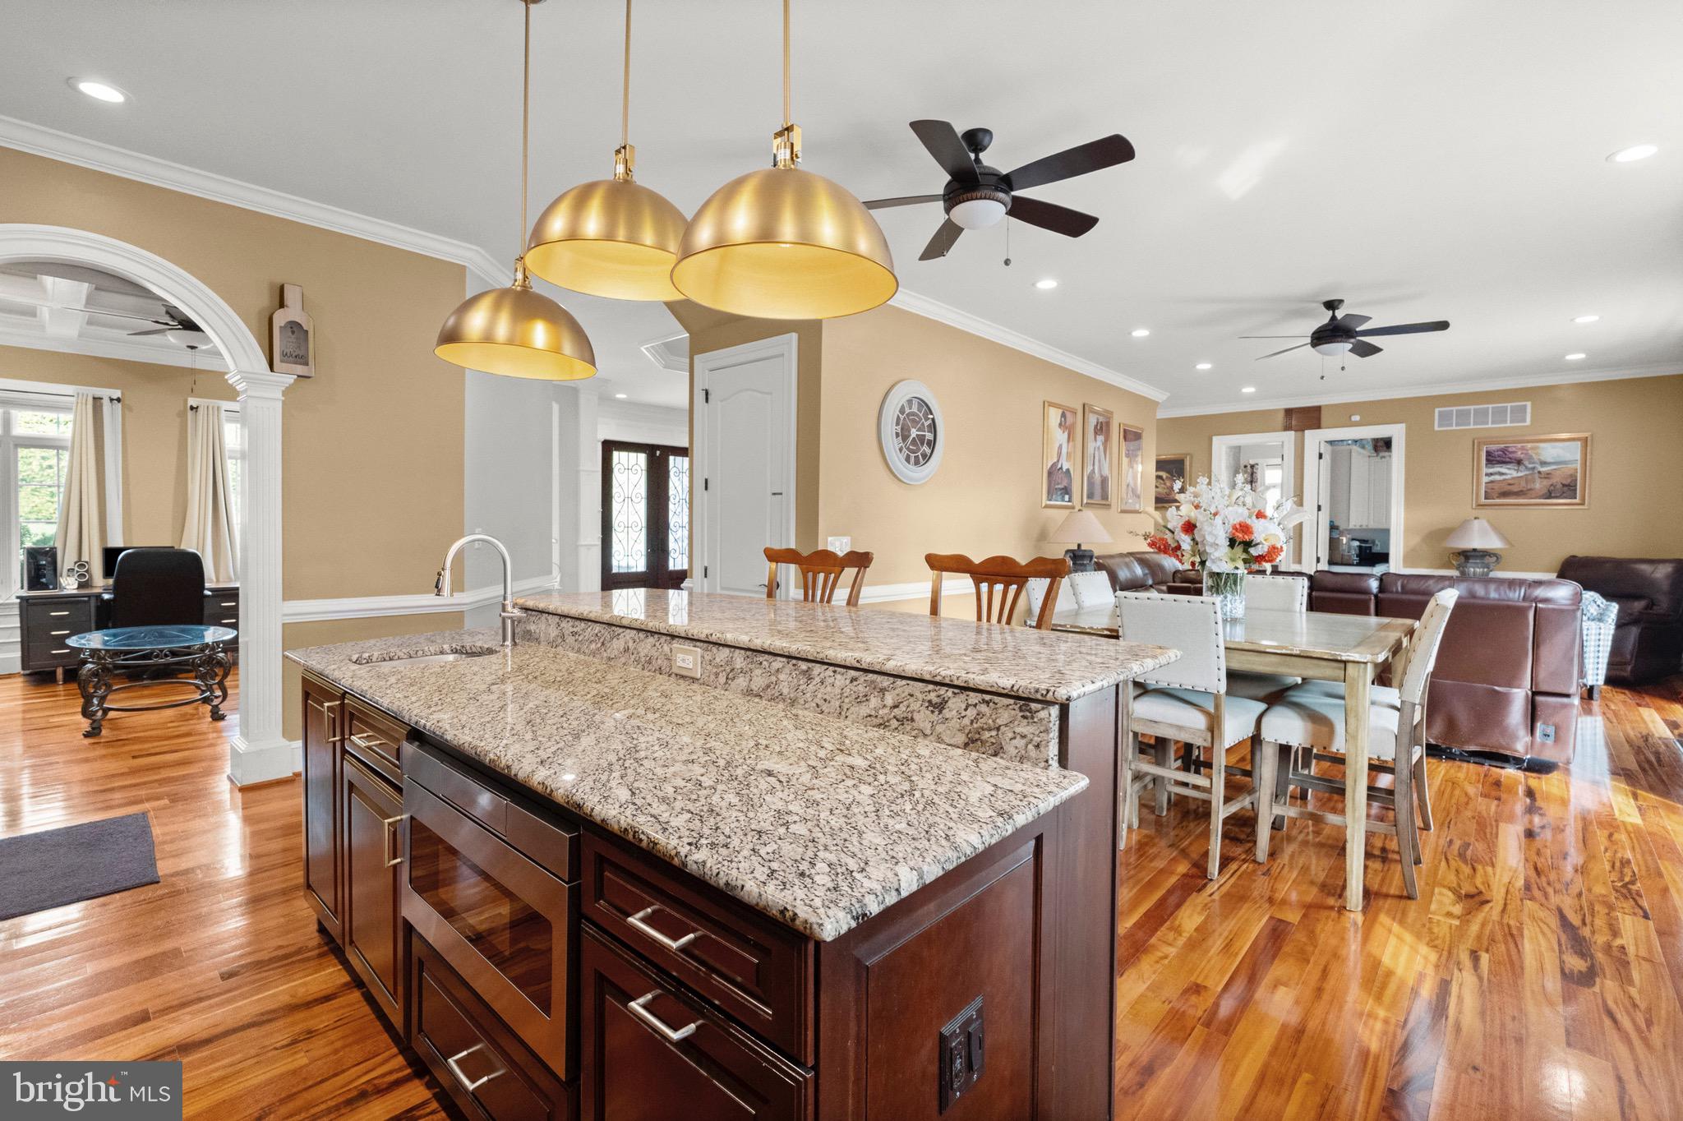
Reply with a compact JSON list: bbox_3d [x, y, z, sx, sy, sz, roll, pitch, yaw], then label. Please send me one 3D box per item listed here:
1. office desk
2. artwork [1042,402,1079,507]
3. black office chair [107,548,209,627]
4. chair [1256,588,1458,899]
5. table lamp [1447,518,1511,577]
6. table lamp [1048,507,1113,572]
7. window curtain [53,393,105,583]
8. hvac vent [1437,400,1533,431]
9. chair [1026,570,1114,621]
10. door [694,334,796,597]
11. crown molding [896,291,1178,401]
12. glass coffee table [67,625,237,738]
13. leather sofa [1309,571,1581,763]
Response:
[{"bbox_3d":[-6.150,0.626,6.628,0.700,0.750,1.530,3,3,42],"label":"office desk"},{"bbox_3d":[2.121,-0.999,7.255,0.039,0.987,0.690,3,3,42],"label":"artwork"},{"bbox_3d":[-5.888,0.457,6.446,0.680,1.110,0.670,3,3,42],"label":"black office chair"},{"bbox_3d":[2.060,0.688,2.998,0.600,1.070,0.460,3,3,42],"label":"chair"},{"bbox_3d":[6.739,-0.056,7.902,0.520,0.790,0.520,3,3,42],"label":"table lamp"},{"bbox_3d":[2.198,-0.069,6.865,0.520,0.790,0.520,3,3,42],"label":"table lamp"},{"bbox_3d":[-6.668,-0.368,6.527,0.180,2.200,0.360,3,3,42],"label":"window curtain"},{"bbox_3d":[7.118,-1.599,8.316,0.808,0.248,0.025,3,3,42],"label":"hvac vent"},{"bbox_3d":[1.647,0.634,4.204,0.590,1.070,0.460,3,3,42],"label":"chair"},{"bbox_3d":[-0.690,-0.200,5.353,1.110,2.622,0.085,3,3,42],"label":"door"},{"bbox_3d":[1.992,-1.924,7.029,0.084,0.102,5.970,3,3,42],"label":"crown molding"},{"bbox_3d":[-4.806,0.802,5.244,1.340,0.545,0.857,3,3,42],"label":"glass coffee table"},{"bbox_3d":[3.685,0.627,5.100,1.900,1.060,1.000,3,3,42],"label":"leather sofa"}]

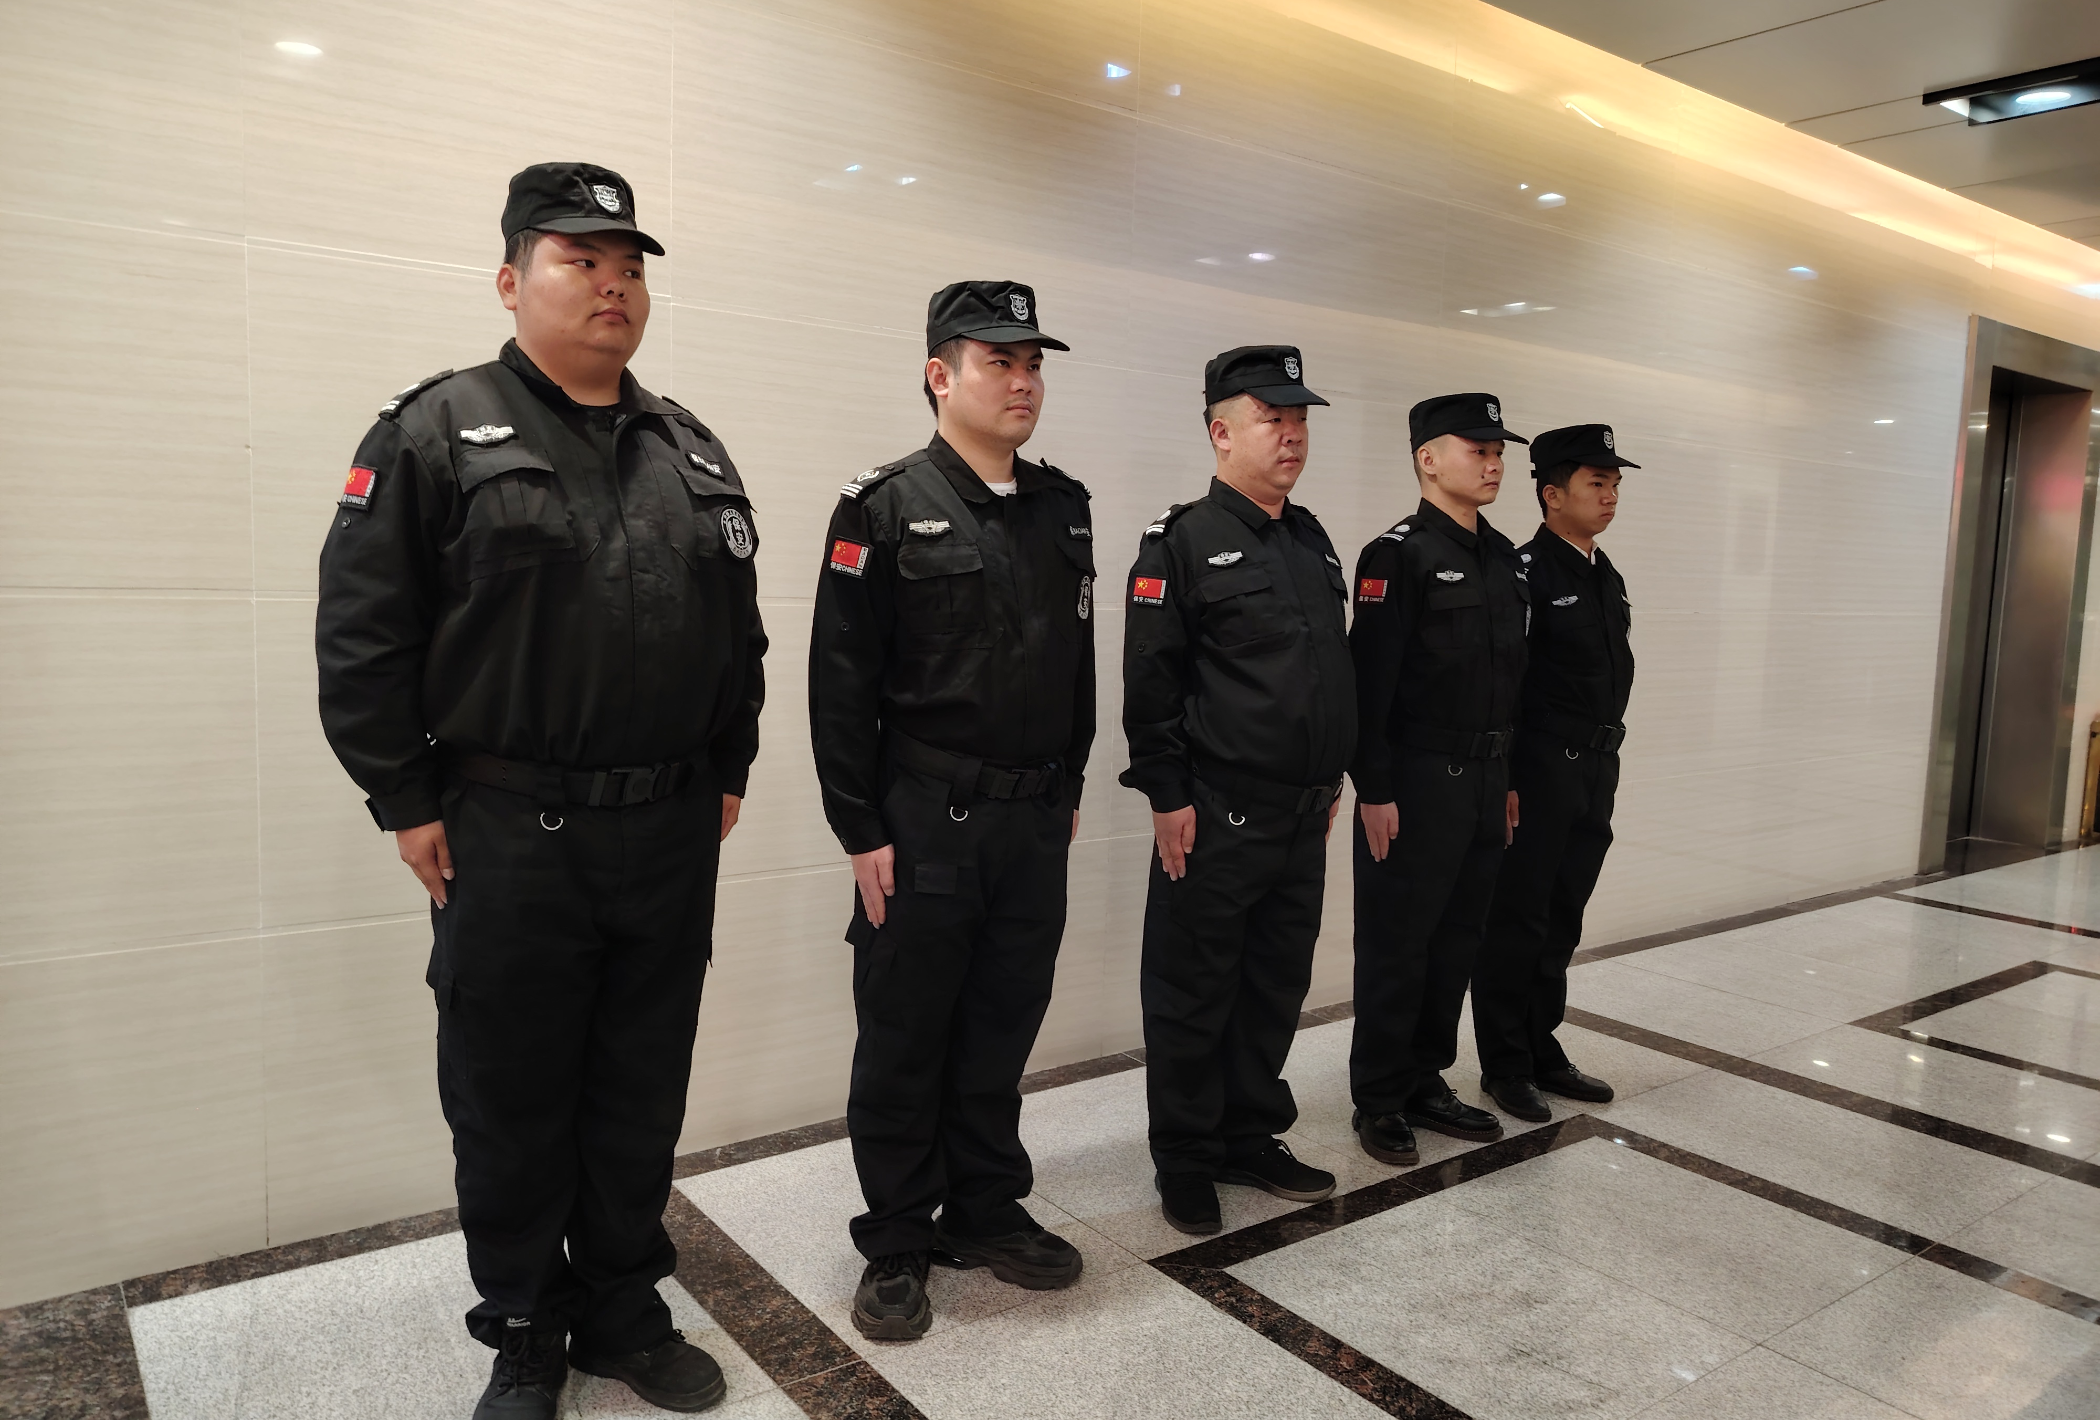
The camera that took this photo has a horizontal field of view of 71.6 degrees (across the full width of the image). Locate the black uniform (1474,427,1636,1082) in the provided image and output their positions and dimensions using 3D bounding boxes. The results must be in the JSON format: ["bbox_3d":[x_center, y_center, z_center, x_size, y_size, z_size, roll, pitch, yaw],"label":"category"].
[{"bbox_3d":[1.291,0.138,3.729,0.540,1.695,0.350,-2,8,-36],"label":"black uniform"}]

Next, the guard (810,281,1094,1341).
[{"bbox_3d":[-0.159,0.151,2.636,0.560,1.795,0.370,-2,8,-36],"label":"guard"}]

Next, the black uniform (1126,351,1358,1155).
[{"bbox_3d":[0.407,0.132,3.056,0.560,1.705,0.370,-2,8,-36],"label":"black uniform"}]

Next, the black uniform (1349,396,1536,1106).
[{"bbox_3d":[0.915,0.121,3.446,0.530,1.670,0.330,-2,8,-36],"label":"black uniform"}]

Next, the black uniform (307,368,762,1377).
[{"bbox_3d":[-0.745,0.237,2.223,0.650,1.570,0.420,-2,8,-36],"label":"black uniform"}]

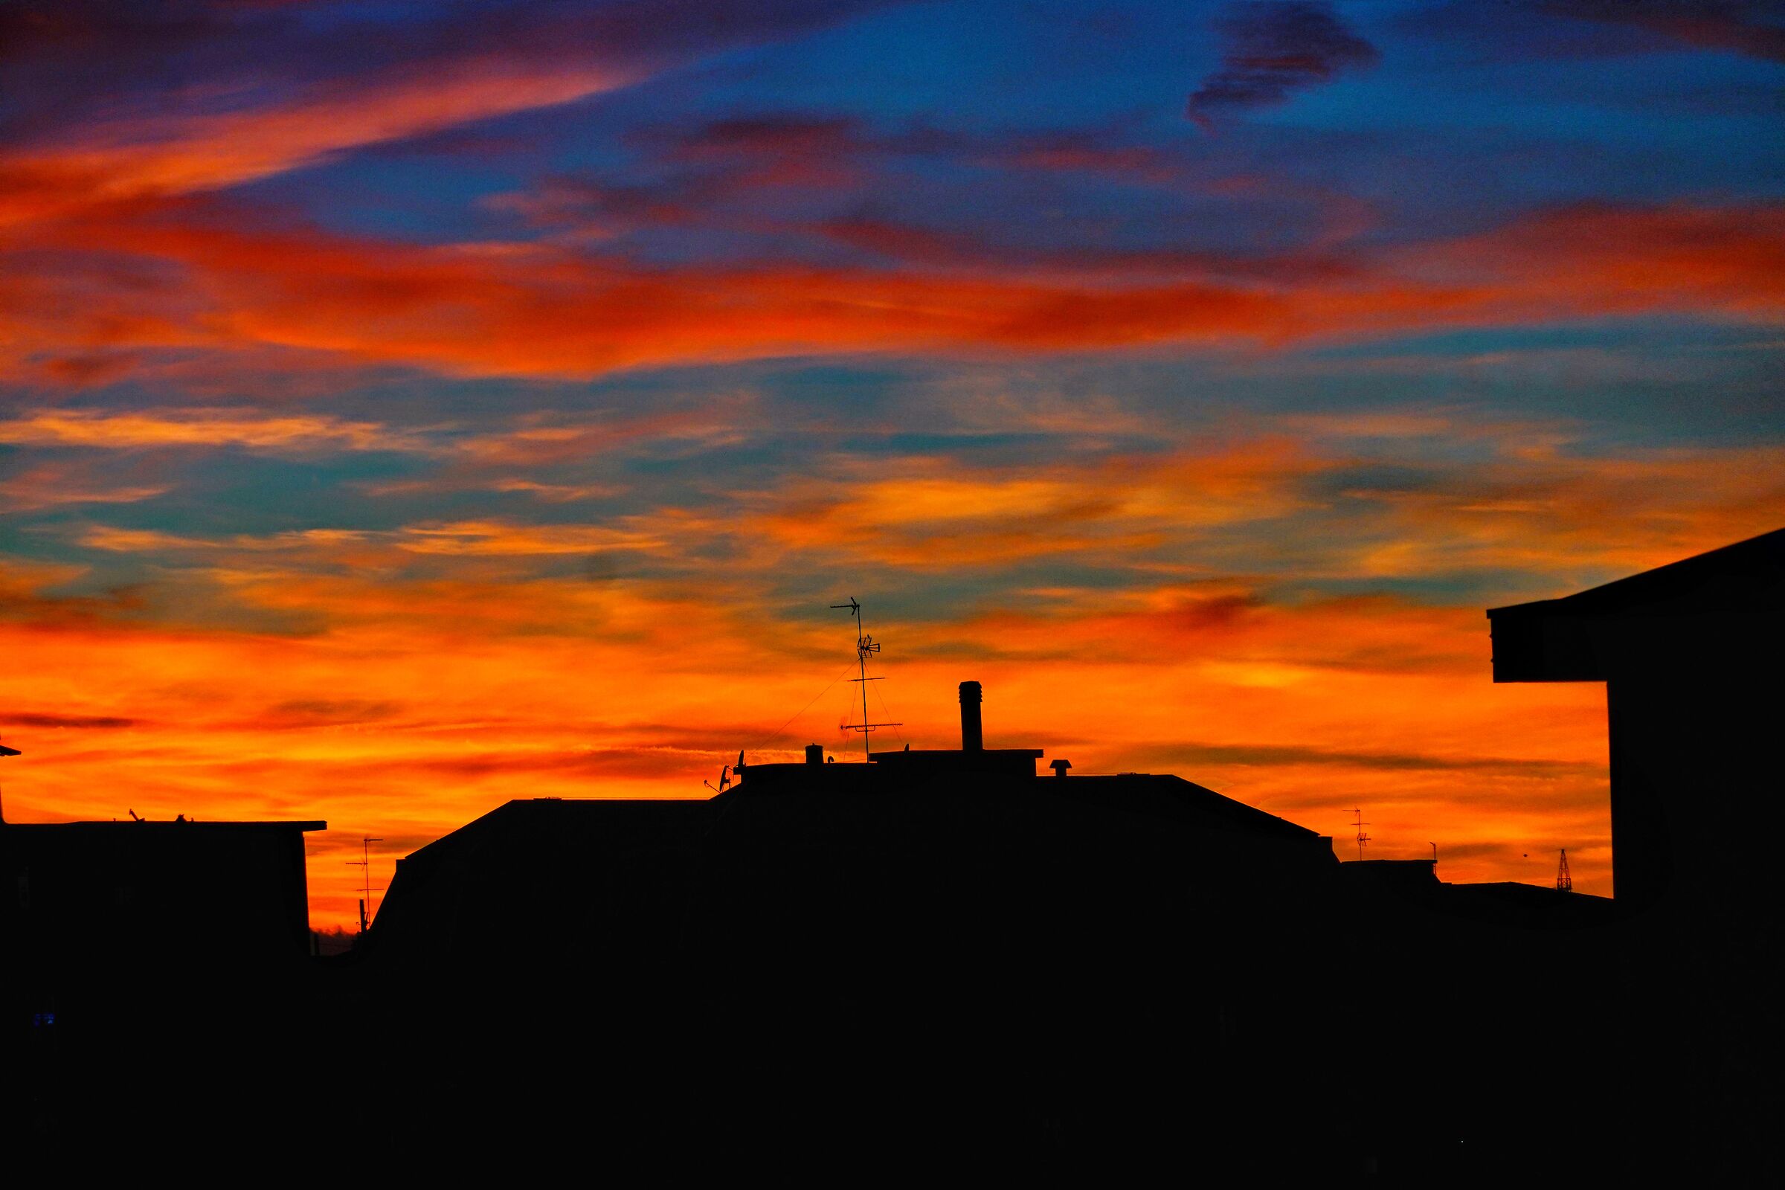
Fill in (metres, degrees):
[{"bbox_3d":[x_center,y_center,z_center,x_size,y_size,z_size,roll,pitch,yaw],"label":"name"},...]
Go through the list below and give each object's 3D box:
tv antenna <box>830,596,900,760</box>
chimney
[{"bbox_3d":[-0.791,2.651,312.000,2.042,5.126,0.900,-3,-2,0],"label":"tv antenna"},{"bbox_3d":[2.468,3.781,312.000,0.708,2.216,0.708,-2,-2,0],"label":"chimney"}]

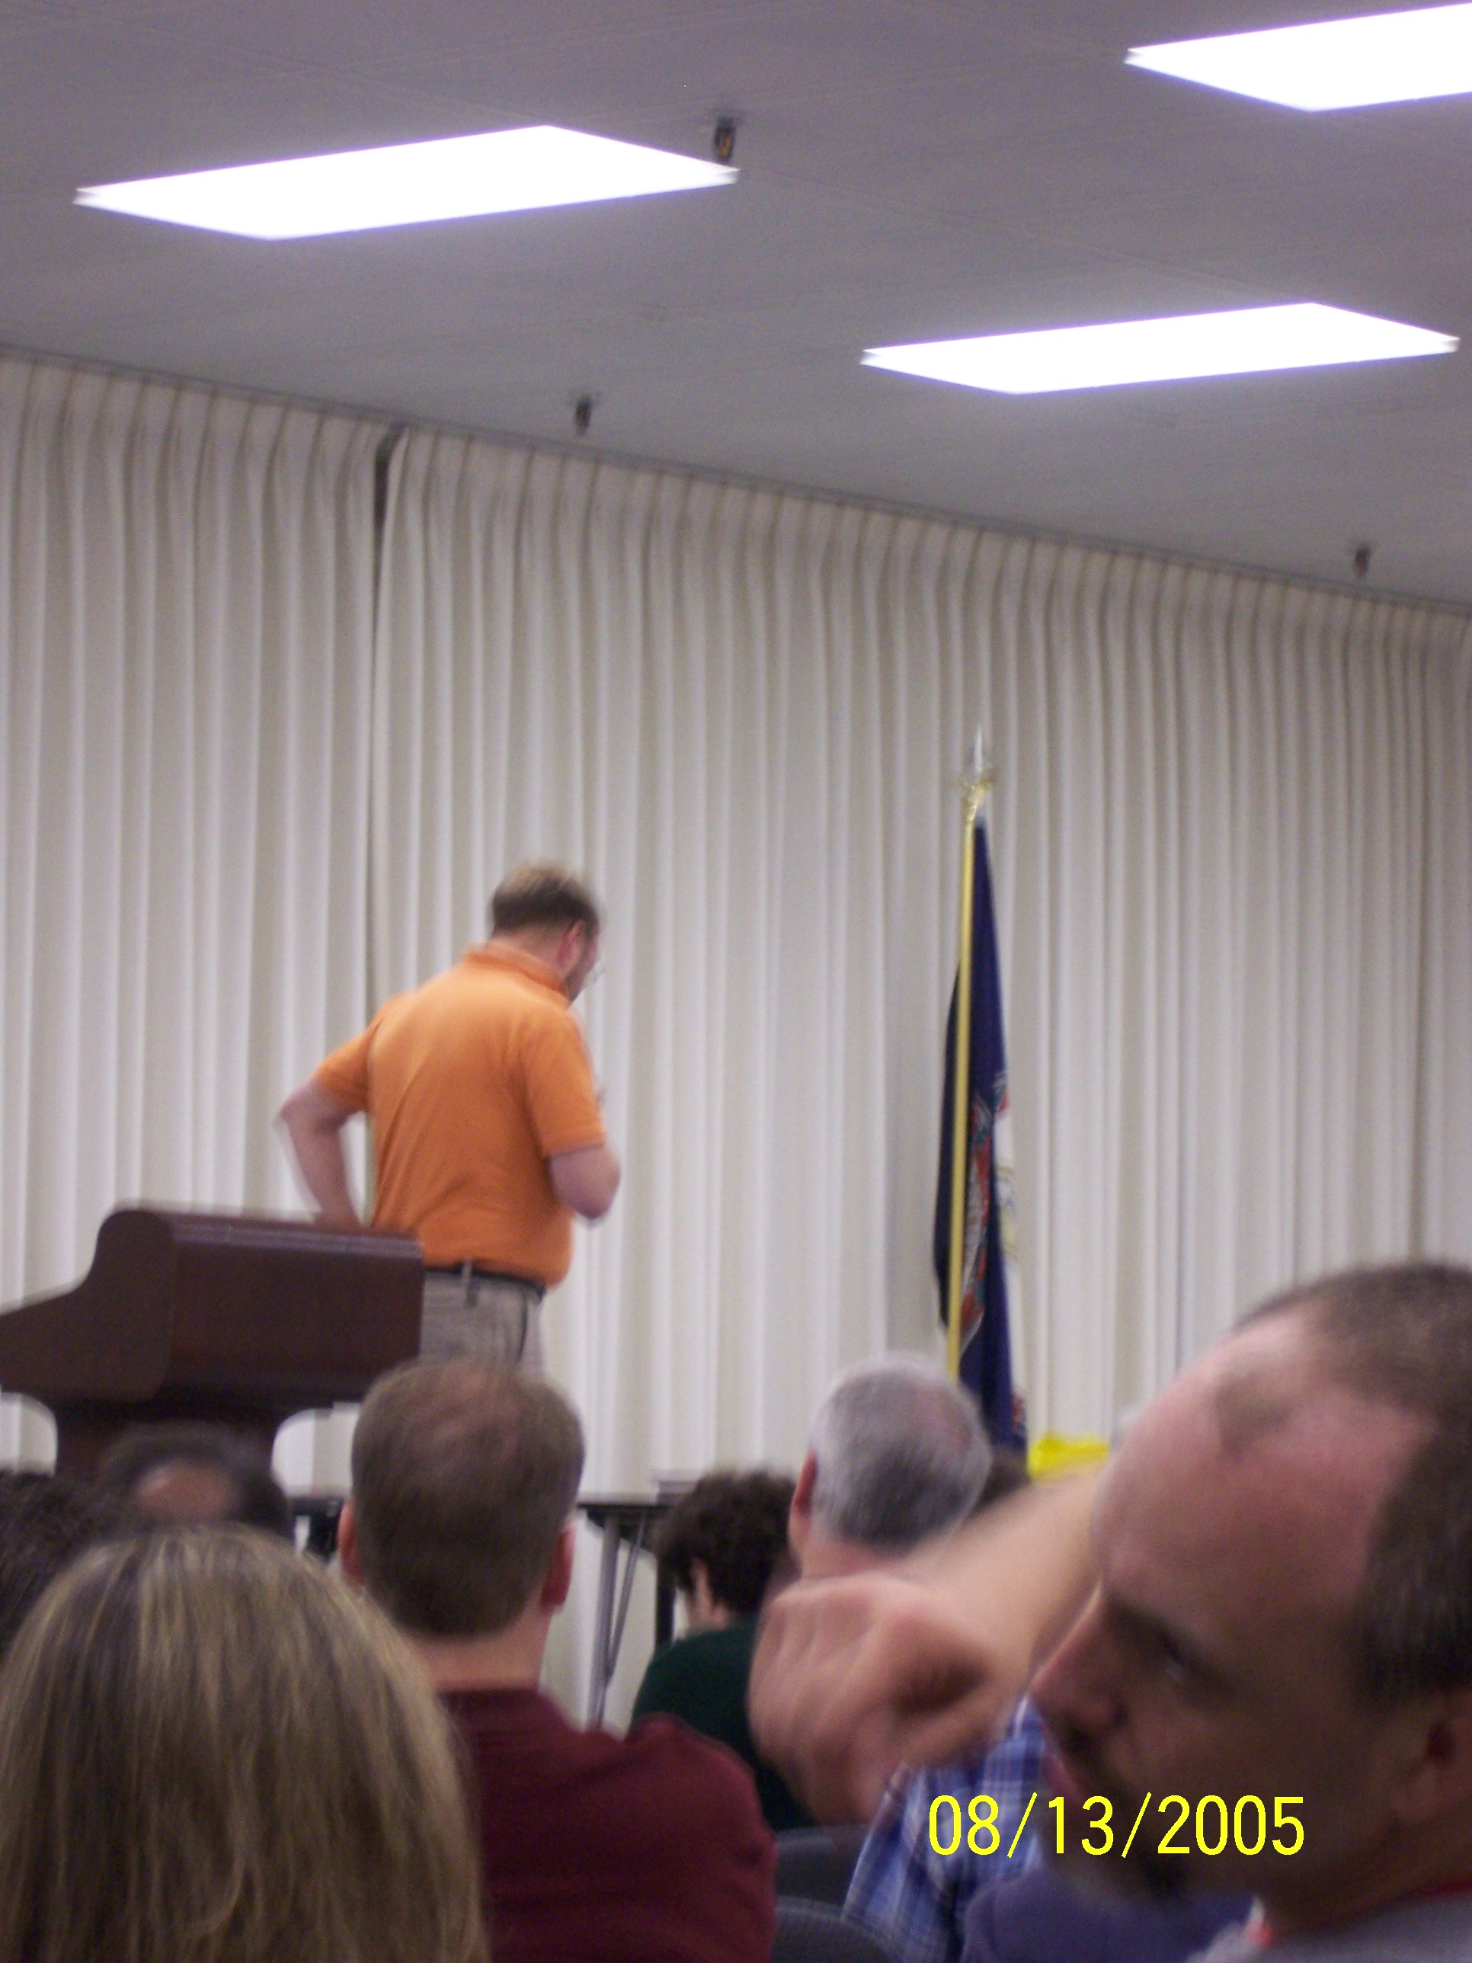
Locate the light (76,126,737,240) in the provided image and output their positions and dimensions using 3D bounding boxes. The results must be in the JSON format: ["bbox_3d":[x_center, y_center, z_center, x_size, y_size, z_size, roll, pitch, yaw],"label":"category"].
[{"bbox_3d":[-0.623,-1.510,13.987,1.190,0.080,0.590,-2,-5,39],"label":"light"}]

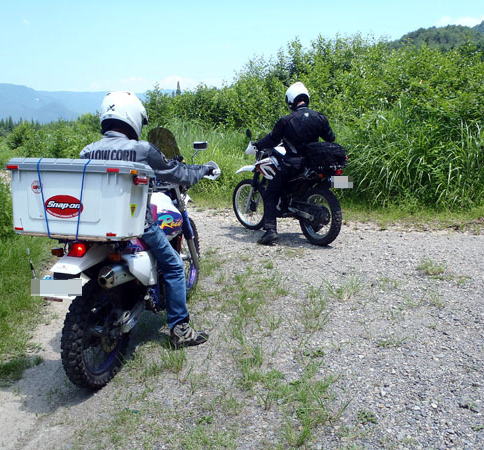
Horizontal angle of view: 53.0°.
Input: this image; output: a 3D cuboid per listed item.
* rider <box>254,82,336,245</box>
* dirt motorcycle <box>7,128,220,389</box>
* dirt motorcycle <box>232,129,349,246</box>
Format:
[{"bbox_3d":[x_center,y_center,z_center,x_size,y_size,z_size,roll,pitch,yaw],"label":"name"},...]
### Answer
[{"bbox_3d":[0.560,-0.680,5.550,0.780,1.760,0.750,-11,16,-28],"label":"rider"},{"bbox_3d":[-0.700,0.125,3.480,0.880,1.400,2.130,2,15,14],"label":"dirt motorcycle"},{"bbox_3d":[0.490,-0.475,5.690,0.820,1.230,2.050,-9,13,-32],"label":"dirt motorcycle"}]

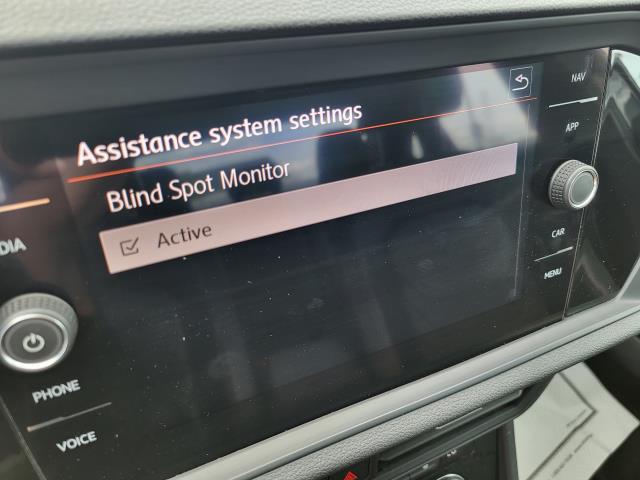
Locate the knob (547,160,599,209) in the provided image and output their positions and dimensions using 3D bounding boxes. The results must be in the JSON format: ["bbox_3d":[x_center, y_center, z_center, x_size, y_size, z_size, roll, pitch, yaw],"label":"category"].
[{"bbox_3d":[0.111,-0.024,0.210,0.022,0.022,0.009,-15,26,-21],"label":"knob"}]

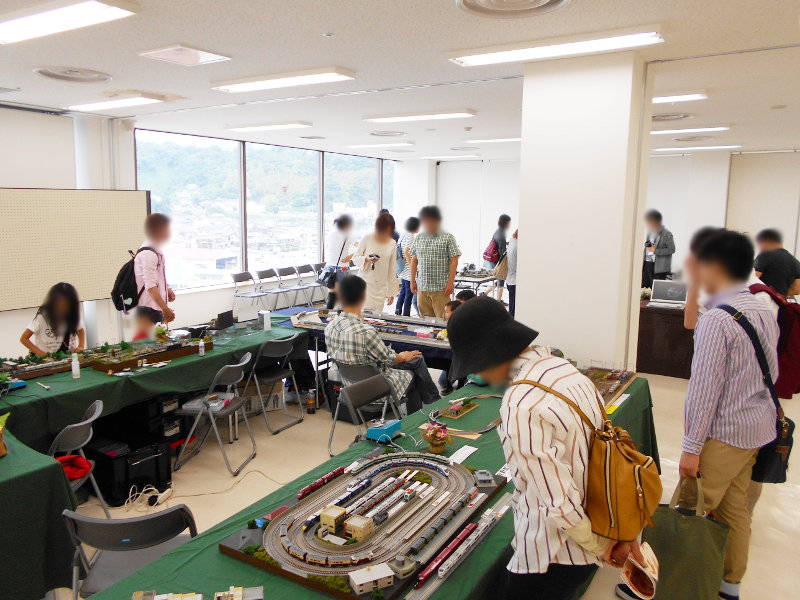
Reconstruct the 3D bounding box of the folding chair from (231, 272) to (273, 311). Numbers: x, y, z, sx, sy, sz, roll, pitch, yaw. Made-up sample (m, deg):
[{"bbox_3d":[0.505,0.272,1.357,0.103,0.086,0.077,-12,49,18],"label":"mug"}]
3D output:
[{"bbox_3d":[-2.200,-0.021,8.950,0.470,0.745,0.430,6,11,31],"label":"folding chair"}]

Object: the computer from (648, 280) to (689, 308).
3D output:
[{"bbox_3d":[2.898,-0.054,6.509,0.365,0.250,0.310,6,10,30],"label":"computer"}]

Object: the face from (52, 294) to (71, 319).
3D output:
[{"bbox_3d":[-2.591,0.050,4.600,0.145,0.190,0.140,-4,10,-25],"label":"face"}]

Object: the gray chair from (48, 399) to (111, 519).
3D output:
[{"bbox_3d":[-1.796,0.930,3.003,0.470,0.745,0.430,0,9,-6],"label":"gray chair"}]

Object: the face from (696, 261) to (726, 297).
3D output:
[{"bbox_3d":[1.358,-0.098,2.620,0.140,0.180,0.140,6,11,33],"label":"face"}]

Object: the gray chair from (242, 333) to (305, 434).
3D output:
[{"bbox_3d":[-1.085,0.637,4.896,0.470,0.745,0.430,6,11,31],"label":"gray chair"}]

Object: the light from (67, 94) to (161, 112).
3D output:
[{"bbox_3d":[-2.810,-1.931,5.861,1.255,0.060,0.230,6,11,31],"label":"light"}]

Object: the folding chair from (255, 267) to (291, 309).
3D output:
[{"bbox_3d":[-1.933,-0.086,9.380,0.470,0.745,0.430,6,11,31],"label":"folding chair"}]

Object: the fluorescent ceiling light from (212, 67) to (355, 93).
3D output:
[{"bbox_3d":[-0.938,-1.728,4.718,1.255,0.060,0.230,6,11,31],"label":"fluorescent ceiling light"}]

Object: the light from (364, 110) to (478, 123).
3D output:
[{"bbox_3d":[0.202,-2.000,6.511,1.255,0.060,0.230,6,11,31],"label":"light"}]

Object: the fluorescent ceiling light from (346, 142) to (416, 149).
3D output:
[{"bbox_3d":[-0.345,-2.414,9.268,1.250,0.060,0.230,6,10,30],"label":"fluorescent ceiling light"}]

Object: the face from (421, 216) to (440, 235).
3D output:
[{"bbox_3d":[0.302,-0.743,5.950,0.165,0.190,0.150,1,9,5],"label":"face"}]

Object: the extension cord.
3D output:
[{"bbox_3d":[-1.439,1.189,3.626,0.070,0.045,0.180,1,9,2],"label":"extension cord"}]

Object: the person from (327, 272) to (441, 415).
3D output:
[{"bbox_3d":[-0.118,0.453,4.341,0.560,1.300,0.800,8,12,40],"label":"person"}]

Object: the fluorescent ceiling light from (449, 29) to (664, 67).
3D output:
[{"bbox_3d":[0.900,-1.523,3.614,1.250,0.060,0.230,6,10,30],"label":"fluorescent ceiling light"}]

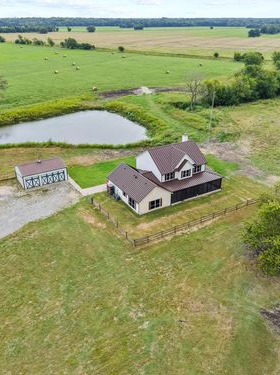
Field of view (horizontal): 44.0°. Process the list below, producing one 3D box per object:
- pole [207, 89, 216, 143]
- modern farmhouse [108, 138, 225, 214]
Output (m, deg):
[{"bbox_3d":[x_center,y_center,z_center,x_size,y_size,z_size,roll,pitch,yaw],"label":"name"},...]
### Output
[{"bbox_3d":[19.400,-18.735,93.950,0.350,13.700,0.350,0,26,0],"label":"pole"},{"bbox_3d":[5.236,-3.635,68.672,20.160,8.915,12.978,-14,30,-26],"label":"modern farmhouse"}]

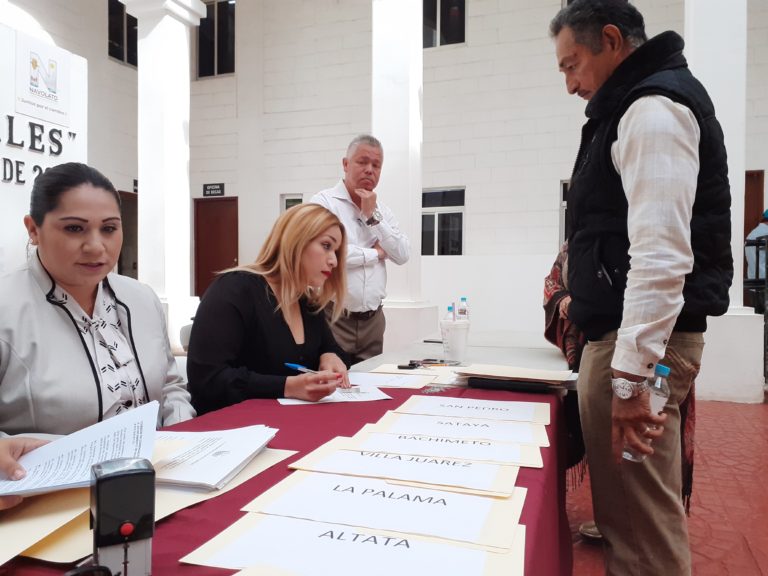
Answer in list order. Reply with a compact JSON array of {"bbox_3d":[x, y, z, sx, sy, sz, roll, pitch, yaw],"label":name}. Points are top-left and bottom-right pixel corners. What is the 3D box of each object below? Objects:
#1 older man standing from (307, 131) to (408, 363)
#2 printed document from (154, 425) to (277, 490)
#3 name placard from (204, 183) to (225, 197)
[{"bbox_3d":[-0.112,0.170,2.680,0.480,1.700,0.360,0,1,-13],"label":"older man standing"},{"bbox_3d":[-0.350,0.270,0.985,0.280,0.035,0.220,0,1,13],"label":"printed document"},{"bbox_3d":[-2.726,-1.569,9.600,0.385,0.195,0.020,0,1,18],"label":"name placard"}]

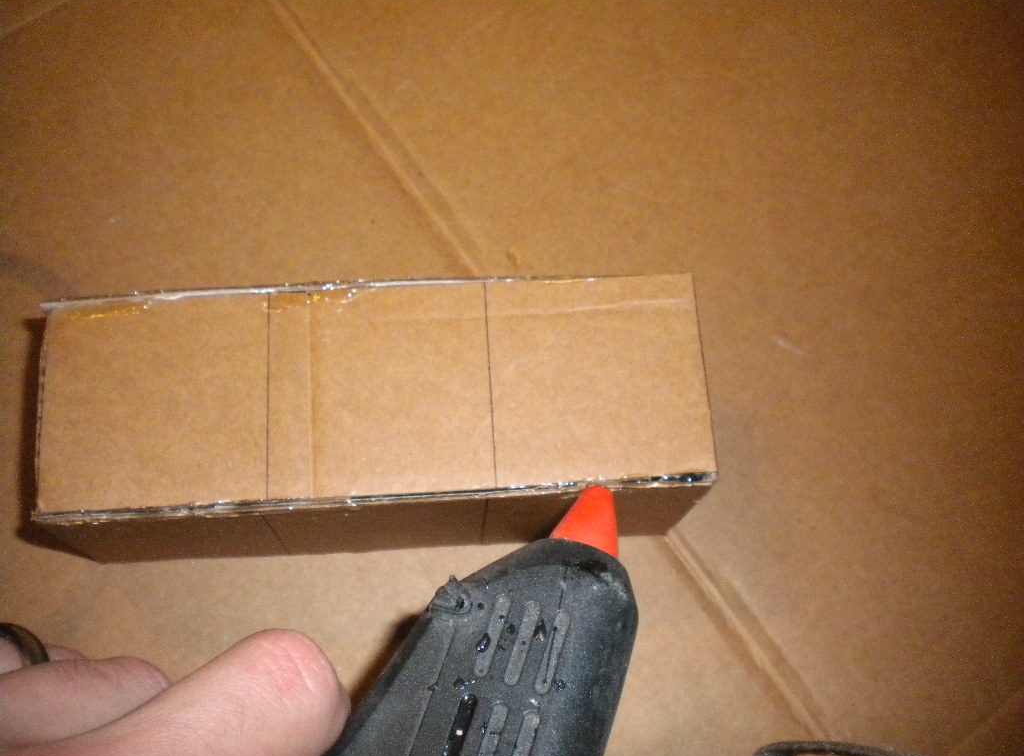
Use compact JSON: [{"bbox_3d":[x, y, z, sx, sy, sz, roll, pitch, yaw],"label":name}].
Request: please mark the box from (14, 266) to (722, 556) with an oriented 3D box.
[{"bbox_3d":[-0.034,0.013,0.276,0.159,0.056,0.054,-3,69,-5],"label":"box"}]

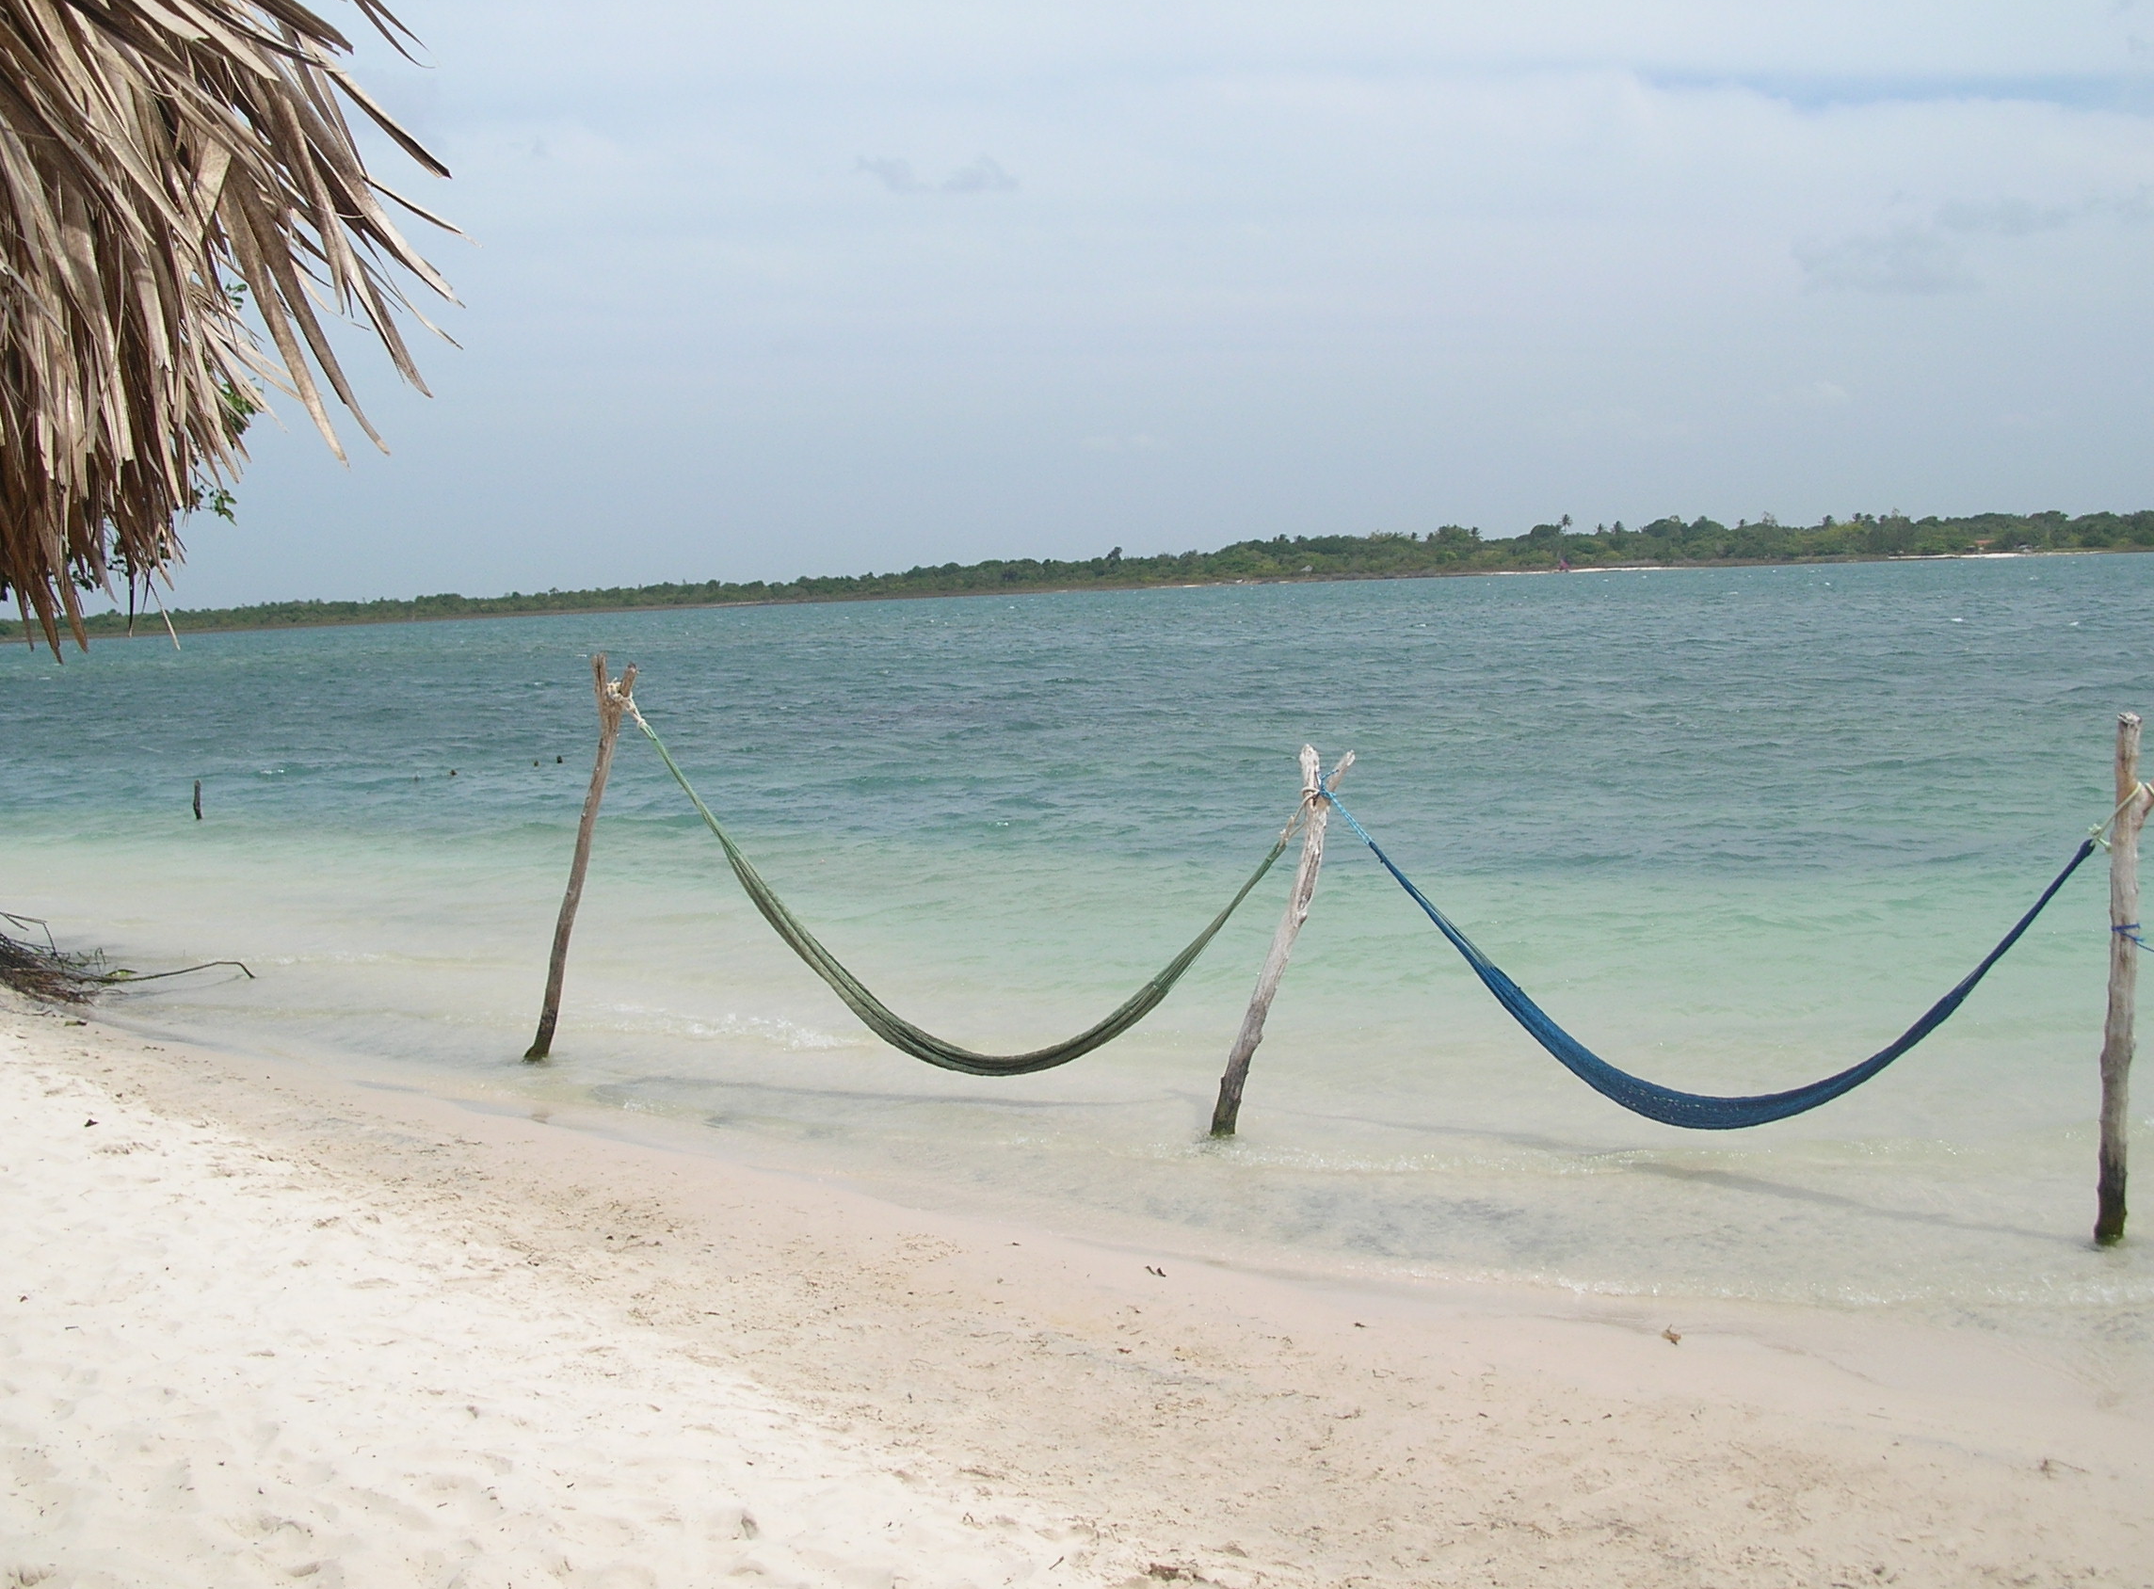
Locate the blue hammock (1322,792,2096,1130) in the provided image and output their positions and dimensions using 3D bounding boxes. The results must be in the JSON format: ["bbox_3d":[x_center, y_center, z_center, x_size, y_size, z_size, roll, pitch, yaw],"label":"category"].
[{"bbox_3d":[1.926,0.551,7.275,2.597,1.064,0.280,2,7,38],"label":"blue hammock"}]

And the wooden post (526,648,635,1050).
[{"bbox_3d":[-2.235,0.296,9.984,0.190,1.886,0.100,12,5,-1],"label":"wooden post"}]

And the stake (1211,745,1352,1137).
[{"bbox_3d":[0.711,0.535,8.099,0.200,1.504,0.100,14,5,-1],"label":"stake"}]

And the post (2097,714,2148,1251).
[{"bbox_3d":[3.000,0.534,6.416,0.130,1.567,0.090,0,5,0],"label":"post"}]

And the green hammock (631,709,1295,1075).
[{"bbox_3d":[-0.567,0.388,9.039,3.277,1.481,0.240,1,6,33],"label":"green hammock"}]

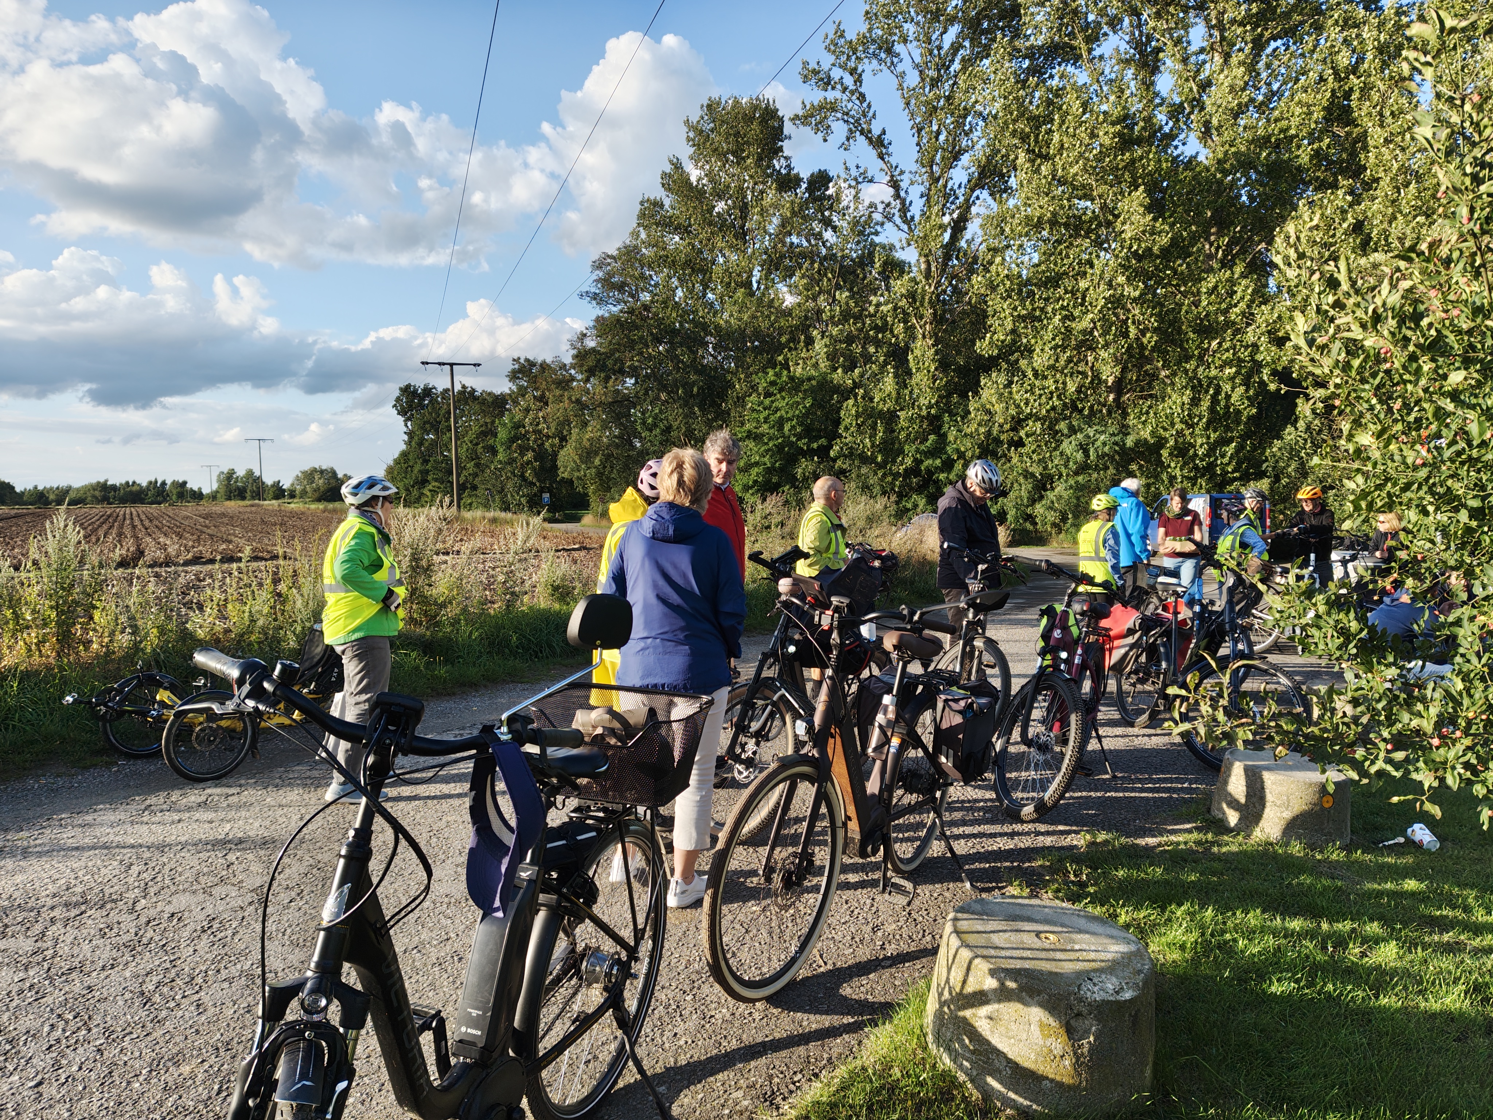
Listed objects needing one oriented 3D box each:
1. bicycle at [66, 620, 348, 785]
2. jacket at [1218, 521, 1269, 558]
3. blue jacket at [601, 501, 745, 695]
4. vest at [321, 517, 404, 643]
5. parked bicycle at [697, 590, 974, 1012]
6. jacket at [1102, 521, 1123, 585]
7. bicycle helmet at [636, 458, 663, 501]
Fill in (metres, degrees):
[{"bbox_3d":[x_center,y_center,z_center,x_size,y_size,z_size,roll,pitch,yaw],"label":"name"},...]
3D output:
[{"bbox_3d":[-3.132,0.824,6.333,0.880,0.780,1.850,2,4,42],"label":"bicycle"},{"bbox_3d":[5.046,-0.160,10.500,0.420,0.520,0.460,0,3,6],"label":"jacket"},{"bbox_3d":[-0.275,0.143,3.900,0.520,0.740,0.340,1,4,21],"label":"blue jacket"},{"bbox_3d":[-1.985,0.100,5.340,0.380,0.660,0.430,-1,3,-7],"label":"vest"},{"bbox_3d":[0.420,0.690,3.580,0.670,1.170,1.860,2,4,30],"label":"parked bicycle"},{"bbox_3d":[3.330,-0.055,9.650,0.310,0.640,0.470,-3,4,-40],"label":"jacket"},{"bbox_3d":[-0.380,-0.375,4.750,0.280,0.190,0.220,-3,4,-41],"label":"bicycle helmet"}]

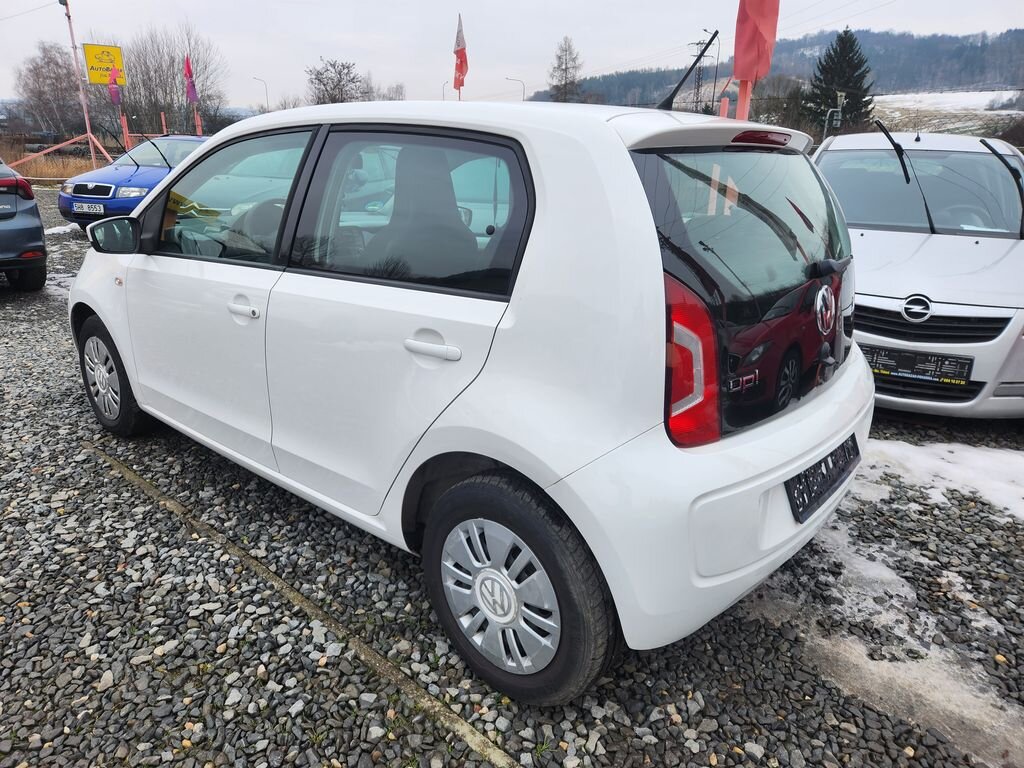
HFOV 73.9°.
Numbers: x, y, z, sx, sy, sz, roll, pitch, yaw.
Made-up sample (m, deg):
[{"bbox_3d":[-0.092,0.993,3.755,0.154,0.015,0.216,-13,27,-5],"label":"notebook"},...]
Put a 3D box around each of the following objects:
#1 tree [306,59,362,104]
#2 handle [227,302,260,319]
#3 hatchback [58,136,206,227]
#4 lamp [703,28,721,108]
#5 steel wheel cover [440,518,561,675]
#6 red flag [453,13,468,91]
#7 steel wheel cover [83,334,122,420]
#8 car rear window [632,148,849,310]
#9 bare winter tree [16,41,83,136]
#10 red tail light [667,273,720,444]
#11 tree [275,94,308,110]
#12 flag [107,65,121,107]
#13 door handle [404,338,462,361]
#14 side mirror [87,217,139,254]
[{"bbox_3d":[-7.907,-11.830,30.913,2.900,5.380,2.900,1,18,0],"label":"tree"},{"bbox_3d":[-0.807,-0.223,2.050,0.182,0.033,0.047,16,22,38],"label":"handle"},{"bbox_3d":[-4.760,-3.080,10.380,1.660,1.450,3.960,7,19,17],"label":"hatchback"},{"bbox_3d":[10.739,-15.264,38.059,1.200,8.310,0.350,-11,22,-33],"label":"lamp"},{"bbox_3d":[-0.037,0.504,1.615,0.385,0.385,0.050,16,23,38],"label":"steel wheel cover"},{"bbox_3d":[-0.756,-4.858,9.990,0.250,1.010,0.140,1,18,0],"label":"red flag"},{"bbox_3d":[-1.867,-0.027,3.099,0.385,0.385,0.050,16,23,38],"label":"steel wheel cover"},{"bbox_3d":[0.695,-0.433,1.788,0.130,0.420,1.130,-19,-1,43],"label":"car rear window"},{"bbox_3d":[-32.628,-20.988,48.000,4.500,6.200,4.200,-9,21,-31],"label":"bare winter tree"},{"bbox_3d":[0.352,-0.040,1.295,0.155,0.340,0.100,-11,22,-34],"label":"red tail light"},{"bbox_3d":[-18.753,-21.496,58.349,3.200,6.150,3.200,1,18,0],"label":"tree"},{"bbox_3d":[-9.078,-6.800,15.500,0.310,0.920,0.200,-8,20,-27],"label":"flag"},{"bbox_3d":[-0.178,-0.078,1.543,0.190,0.034,0.045,16,23,38],"label":"door handle"},{"bbox_3d":[-1.444,-0.541,2.443,0.110,0.132,0.180,16,22,38],"label":"side mirror"}]

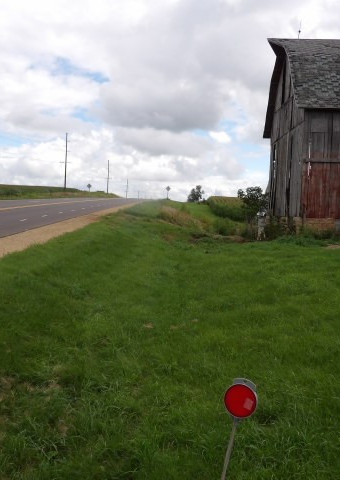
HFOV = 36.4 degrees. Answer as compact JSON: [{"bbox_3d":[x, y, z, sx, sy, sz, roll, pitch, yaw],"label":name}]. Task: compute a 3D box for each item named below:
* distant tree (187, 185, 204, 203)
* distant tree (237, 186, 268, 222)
[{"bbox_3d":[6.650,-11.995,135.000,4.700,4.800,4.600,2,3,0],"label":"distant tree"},{"bbox_3d":[6.734,-2.758,42.000,2.700,3.200,2.600,2,3,0],"label":"distant tree"}]

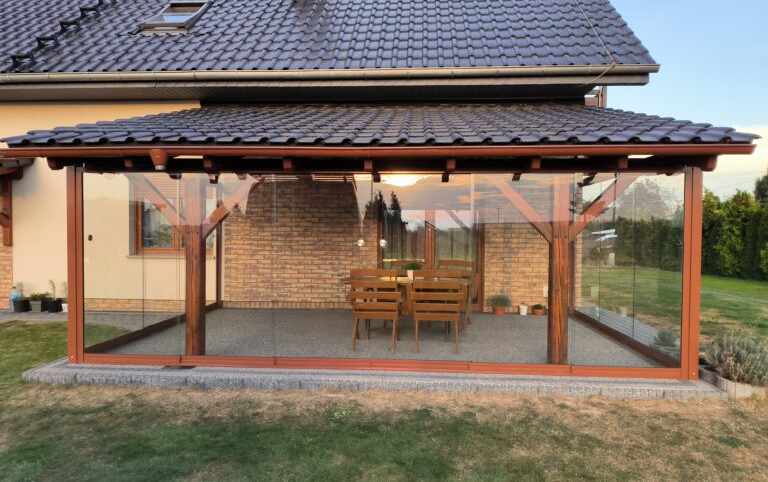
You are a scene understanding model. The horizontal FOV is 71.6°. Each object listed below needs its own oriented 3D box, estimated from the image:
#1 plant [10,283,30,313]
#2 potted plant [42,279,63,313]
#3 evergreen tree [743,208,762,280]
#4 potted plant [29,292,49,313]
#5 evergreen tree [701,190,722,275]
[{"bbox_3d":[-6.877,1.055,10.094,0.320,0.540,0.310,1,1,4],"label":"plant"},{"bbox_3d":[-6.238,1.025,10.064,0.310,0.610,0.300,1,1,4],"label":"potted plant"},{"bbox_3d":[13.088,0.078,18.874,0.800,2.500,0.800,1,1,4],"label":"evergreen tree"},{"bbox_3d":[-6.500,1.139,10.046,0.330,0.380,0.280,1,1,4],"label":"potted plant"},{"bbox_3d":[12.624,-0.351,20.566,1.100,3.280,1.050,1,1,4],"label":"evergreen tree"}]

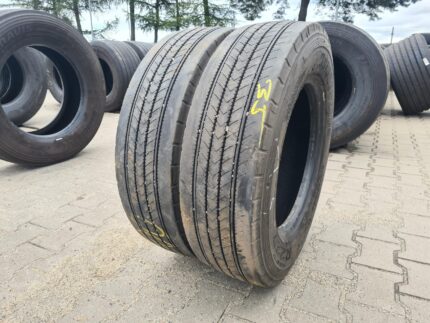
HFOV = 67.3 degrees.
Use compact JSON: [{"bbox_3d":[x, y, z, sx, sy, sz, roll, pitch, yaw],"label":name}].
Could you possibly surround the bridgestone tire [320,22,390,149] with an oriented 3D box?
[{"bbox_3d":[0.867,-0.611,2.661,1.005,1.005,0.315,8,22,29],"label":"bridgestone tire"}]

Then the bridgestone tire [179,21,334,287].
[{"bbox_3d":[0.202,-0.022,1.097,0.233,0.836,0.836,11,21,28],"label":"bridgestone tire"}]

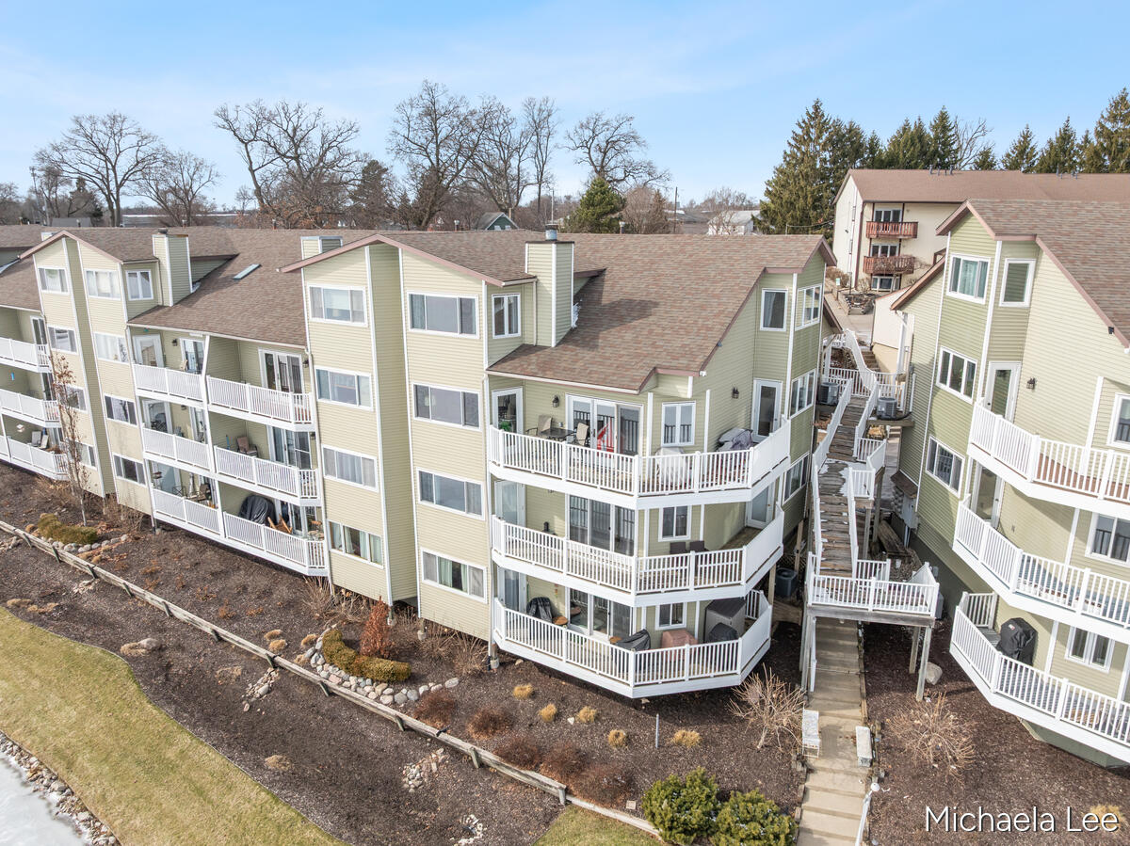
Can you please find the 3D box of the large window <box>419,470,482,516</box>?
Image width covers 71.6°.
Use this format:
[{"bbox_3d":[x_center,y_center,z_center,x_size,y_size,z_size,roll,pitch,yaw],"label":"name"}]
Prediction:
[{"bbox_3d":[-3.594,2.210,24.584,2.698,1.172,0.150,10,18,33],"label":"large window"}]

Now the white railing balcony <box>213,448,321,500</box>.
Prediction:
[{"bbox_3d":[-11.285,1.817,30.949,6.175,1.472,2.110,9,17,33],"label":"white railing balcony"}]

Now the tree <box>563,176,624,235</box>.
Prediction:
[{"bbox_3d":[2.724,-19.417,77.568,5.917,9.758,5.621,0,15,2],"label":"tree"}]

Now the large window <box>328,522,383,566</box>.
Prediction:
[{"bbox_3d":[-7.453,4.296,27.871,2.771,1.215,0.150,10,18,33],"label":"large window"}]

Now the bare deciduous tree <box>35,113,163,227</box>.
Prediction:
[{"bbox_3d":[-52.594,-26.571,90.548,12.469,17.317,11.846,-8,17,-28],"label":"bare deciduous tree"}]

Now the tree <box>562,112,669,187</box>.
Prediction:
[{"bbox_3d":[5.338,-24.718,84.512,11.800,16.703,11.800,0,14,0],"label":"tree"}]

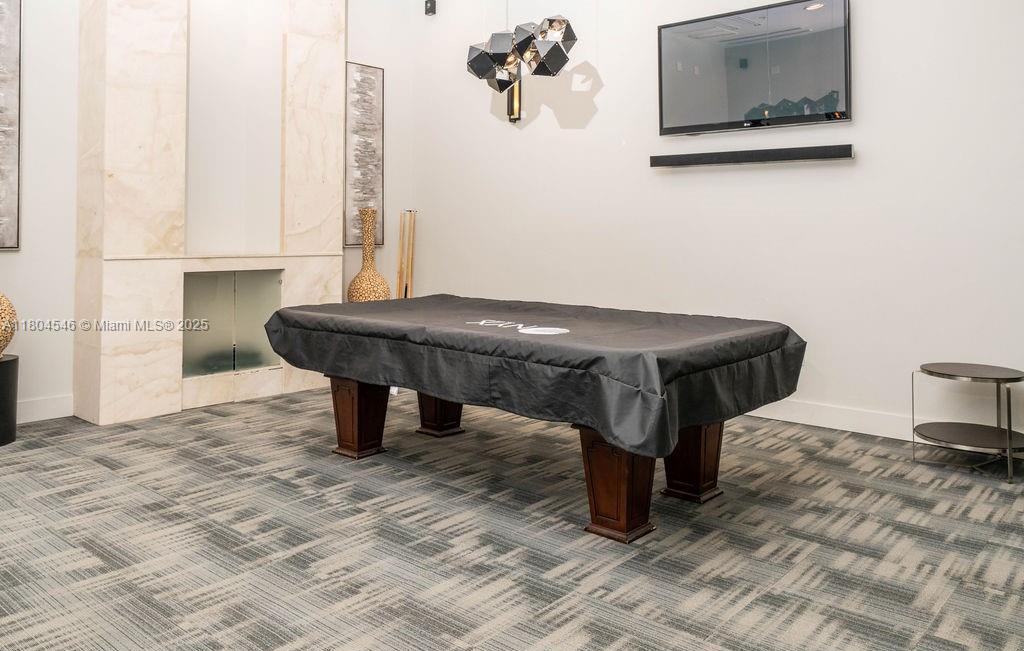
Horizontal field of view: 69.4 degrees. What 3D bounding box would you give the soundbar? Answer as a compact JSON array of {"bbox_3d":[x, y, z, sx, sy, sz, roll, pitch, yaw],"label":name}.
[{"bbox_3d":[1.633,-1.182,5.207,1.465,0.085,0.065,7,9,41],"label":"soundbar"}]

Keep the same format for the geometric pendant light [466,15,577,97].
[{"bbox_3d":[-0.001,-1.429,3.946,0.776,0.348,0.318,7,9,41],"label":"geometric pendant light"}]

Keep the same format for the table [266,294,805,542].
[{"bbox_3d":[-0.004,0.373,4.044,2.567,0.836,1.532,7,9,41],"label":"table"}]

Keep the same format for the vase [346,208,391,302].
[{"bbox_3d":[-1.263,-0.529,6.508,0.388,0.975,0.388,1,7,0],"label":"vase"}]

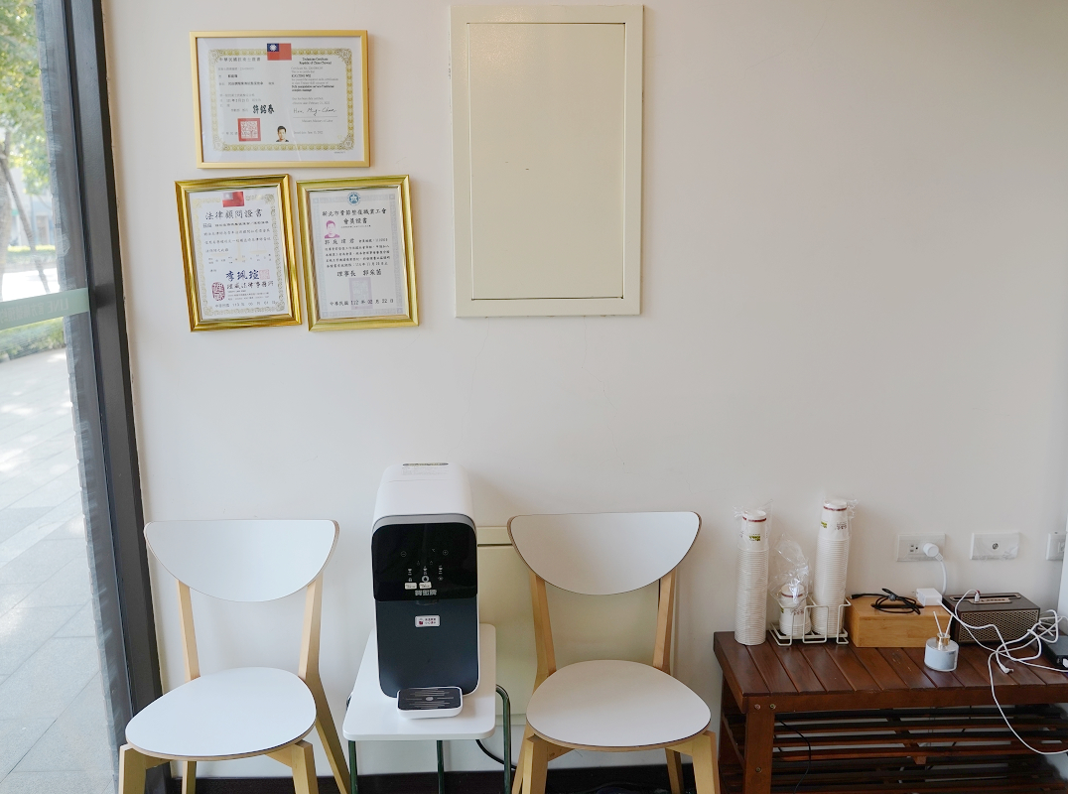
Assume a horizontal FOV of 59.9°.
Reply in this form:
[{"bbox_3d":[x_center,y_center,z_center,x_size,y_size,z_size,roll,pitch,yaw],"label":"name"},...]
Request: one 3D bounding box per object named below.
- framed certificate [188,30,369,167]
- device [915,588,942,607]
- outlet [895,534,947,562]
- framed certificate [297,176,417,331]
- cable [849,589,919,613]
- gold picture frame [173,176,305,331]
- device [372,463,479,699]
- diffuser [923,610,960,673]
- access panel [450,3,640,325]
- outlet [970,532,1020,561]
[{"bbox_3d":[-0.545,-0.643,2.005,0.379,0.289,0.015,-1,11,-2],"label":"framed certificate"},{"bbox_3d":[0.959,0.485,2.246,0.043,0.020,0.061,1,11,5],"label":"device"},{"bbox_3d":[0.947,0.368,2.266,0.120,0.071,0.014,-1,11,-2],"label":"outlet"},{"bbox_3d":[-0.392,-0.319,2.072,0.247,0.333,0.020,-3,11,-2],"label":"framed certificate"},{"bbox_3d":[0.841,0.488,2.216,0.130,0.029,0.110,-1,11,-2],"label":"cable"},{"bbox_3d":[-0.655,-0.318,2.060,0.250,0.333,0.020,-4,11,-2],"label":"gold picture frame"},{"bbox_3d":[-0.232,0.380,1.984,0.204,0.395,0.375,-2,11,-7],"label":"device"},{"bbox_3d":[0.915,0.540,2.076,0.073,0.128,0.073,-1,11,-2],"label":"diffuser"},{"bbox_3d":[0.032,-0.514,2.053,0.421,0.673,0.020,-1,11,-2],"label":"access panel"},{"bbox_3d":[1.130,0.365,2.275,0.121,0.071,0.012,-1,11,-2],"label":"outlet"}]

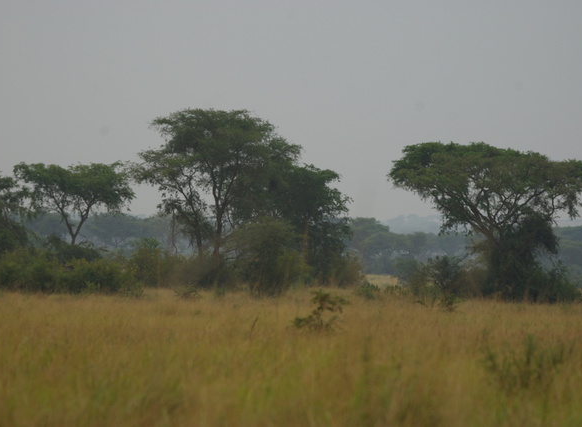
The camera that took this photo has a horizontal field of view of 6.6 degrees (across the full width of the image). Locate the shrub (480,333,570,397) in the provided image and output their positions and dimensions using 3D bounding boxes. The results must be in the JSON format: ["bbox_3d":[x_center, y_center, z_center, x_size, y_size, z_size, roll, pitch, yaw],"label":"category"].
[{"bbox_3d":[4.880,3.129,105.000,1.860,1.330,1.590,0,-1,0],"label":"shrub"}]

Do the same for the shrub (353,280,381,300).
[{"bbox_3d":[4.378,4.407,290.000,1.600,1.140,1.440,0,-1,0],"label":"shrub"}]

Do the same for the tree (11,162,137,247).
[{"bbox_3d":[-15.167,0.701,355.000,8.550,8.550,8.120,0,-1,0],"label":"tree"}]

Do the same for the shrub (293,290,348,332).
[{"bbox_3d":[1.083,3.517,180.000,1.990,1.560,1.790,0,-1,0],"label":"shrub"}]

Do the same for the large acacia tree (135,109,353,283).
[{"bbox_3d":[-3.074,-0.926,335.000,14.410,12.030,12.970,0,-1,0],"label":"large acacia tree"}]

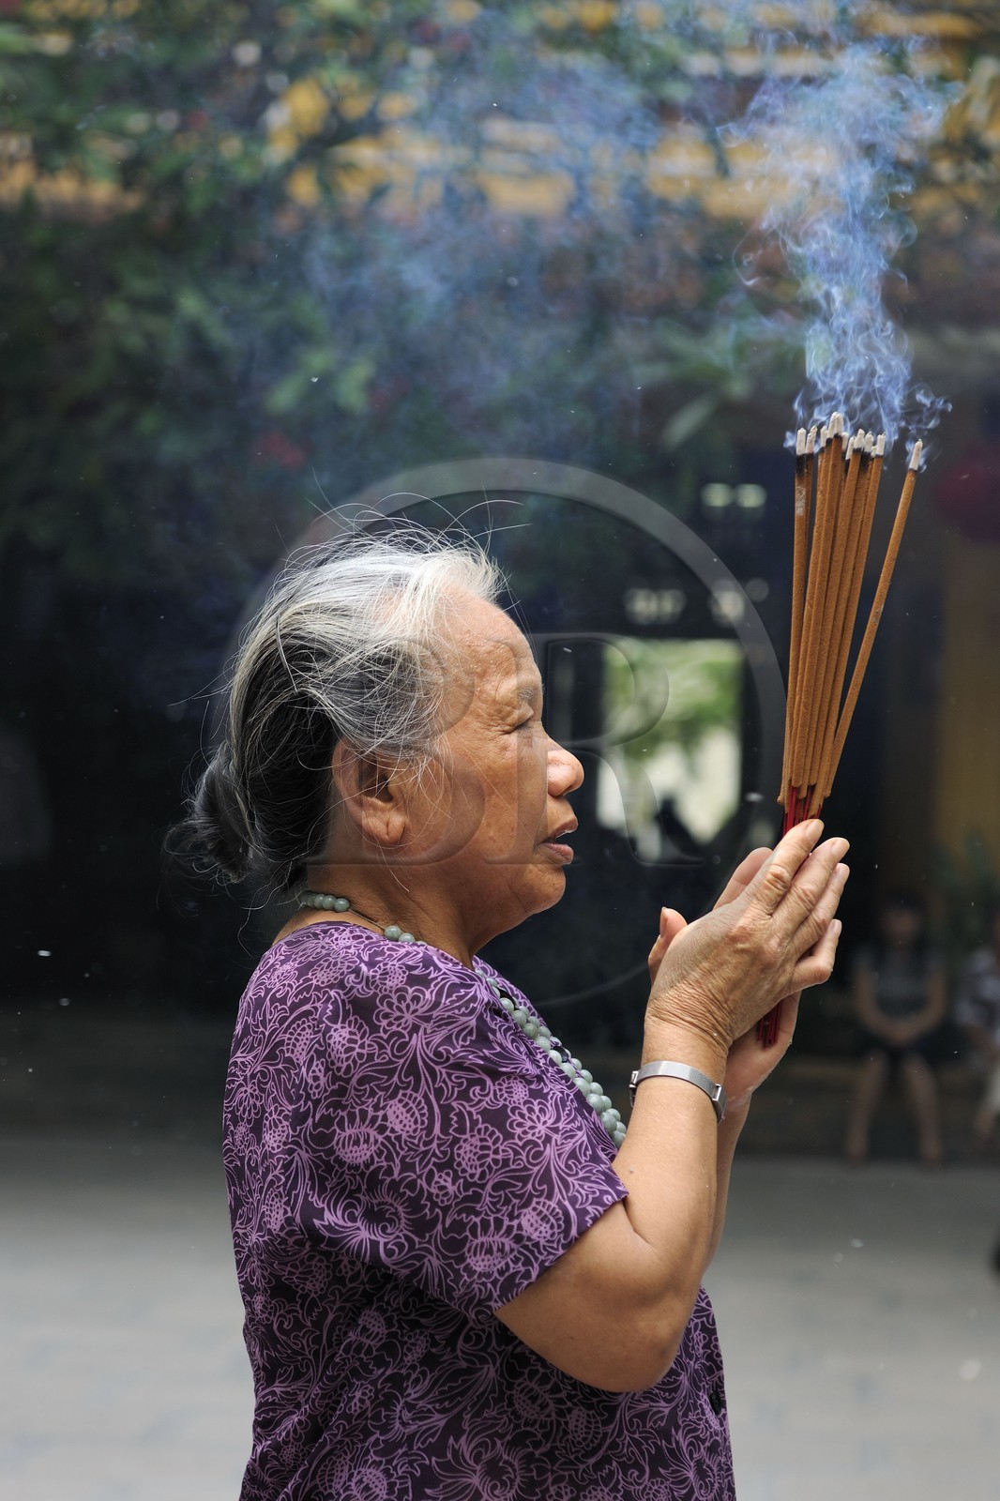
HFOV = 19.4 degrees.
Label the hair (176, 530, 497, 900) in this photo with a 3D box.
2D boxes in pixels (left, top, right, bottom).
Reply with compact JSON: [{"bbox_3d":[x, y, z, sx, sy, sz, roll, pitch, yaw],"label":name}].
[{"bbox_3d":[-0.099,-0.026,1.820,0.198,0.223,0.172,0,-2,-10],"label":"hair"}]

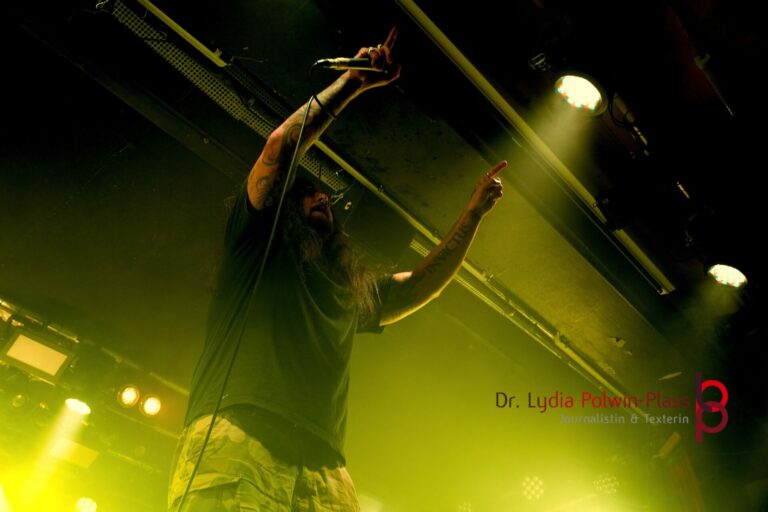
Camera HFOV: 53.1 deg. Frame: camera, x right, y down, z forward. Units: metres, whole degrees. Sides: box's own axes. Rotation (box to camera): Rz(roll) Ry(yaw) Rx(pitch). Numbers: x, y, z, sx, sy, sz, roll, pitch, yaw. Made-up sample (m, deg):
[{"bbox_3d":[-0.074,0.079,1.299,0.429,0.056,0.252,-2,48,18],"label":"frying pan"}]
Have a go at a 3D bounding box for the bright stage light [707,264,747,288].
[{"bbox_3d":[1.697,0.009,3.731,0.220,0.240,0.220,17,-25,26],"label":"bright stage light"}]

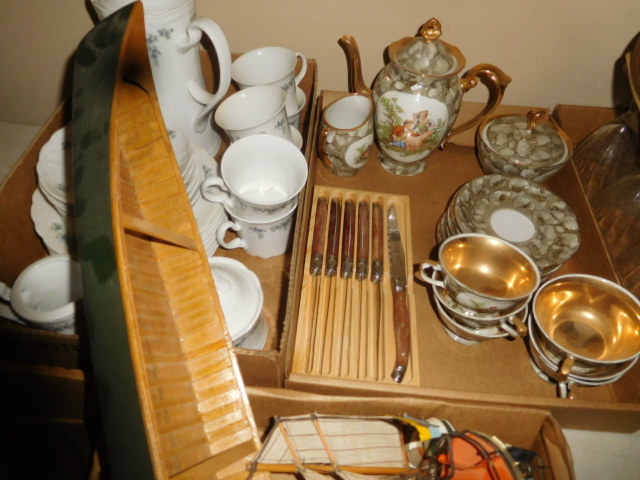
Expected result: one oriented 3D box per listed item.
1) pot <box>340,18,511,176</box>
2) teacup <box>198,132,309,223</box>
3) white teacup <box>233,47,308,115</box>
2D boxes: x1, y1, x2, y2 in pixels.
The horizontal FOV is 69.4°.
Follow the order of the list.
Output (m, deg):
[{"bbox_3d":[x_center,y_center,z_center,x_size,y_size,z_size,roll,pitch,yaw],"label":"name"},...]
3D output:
[{"bbox_3d":[0.118,-0.181,0.586,0.209,0.202,0.112,18,51,11],"label":"pot"},{"bbox_3d":[-0.072,-0.053,0.490,0.107,0.073,0.085,-10,66,-17],"label":"teacup"},{"bbox_3d":[-0.057,-0.205,0.615,0.107,0.073,0.085,-38,55,-18],"label":"white teacup"}]

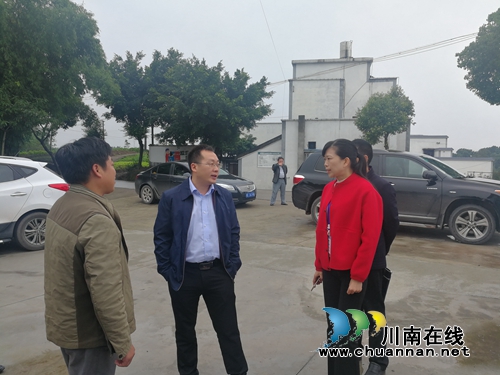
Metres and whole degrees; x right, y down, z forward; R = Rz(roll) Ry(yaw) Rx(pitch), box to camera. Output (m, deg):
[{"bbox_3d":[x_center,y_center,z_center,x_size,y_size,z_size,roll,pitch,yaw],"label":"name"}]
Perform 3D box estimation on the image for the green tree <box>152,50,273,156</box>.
[{"bbox_3d":[-1.971,-4.100,20.500,6.300,6.200,5.300,0,4,0],"label":"green tree"}]

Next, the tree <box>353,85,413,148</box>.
[{"bbox_3d":[5.690,-2.327,16.500,2.550,4.060,2.500,0,4,0],"label":"tree"}]

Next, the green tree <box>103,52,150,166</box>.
[{"bbox_3d":[-6.910,-4.372,22.000,3.100,6.490,3.000,0,4,0],"label":"green tree"}]

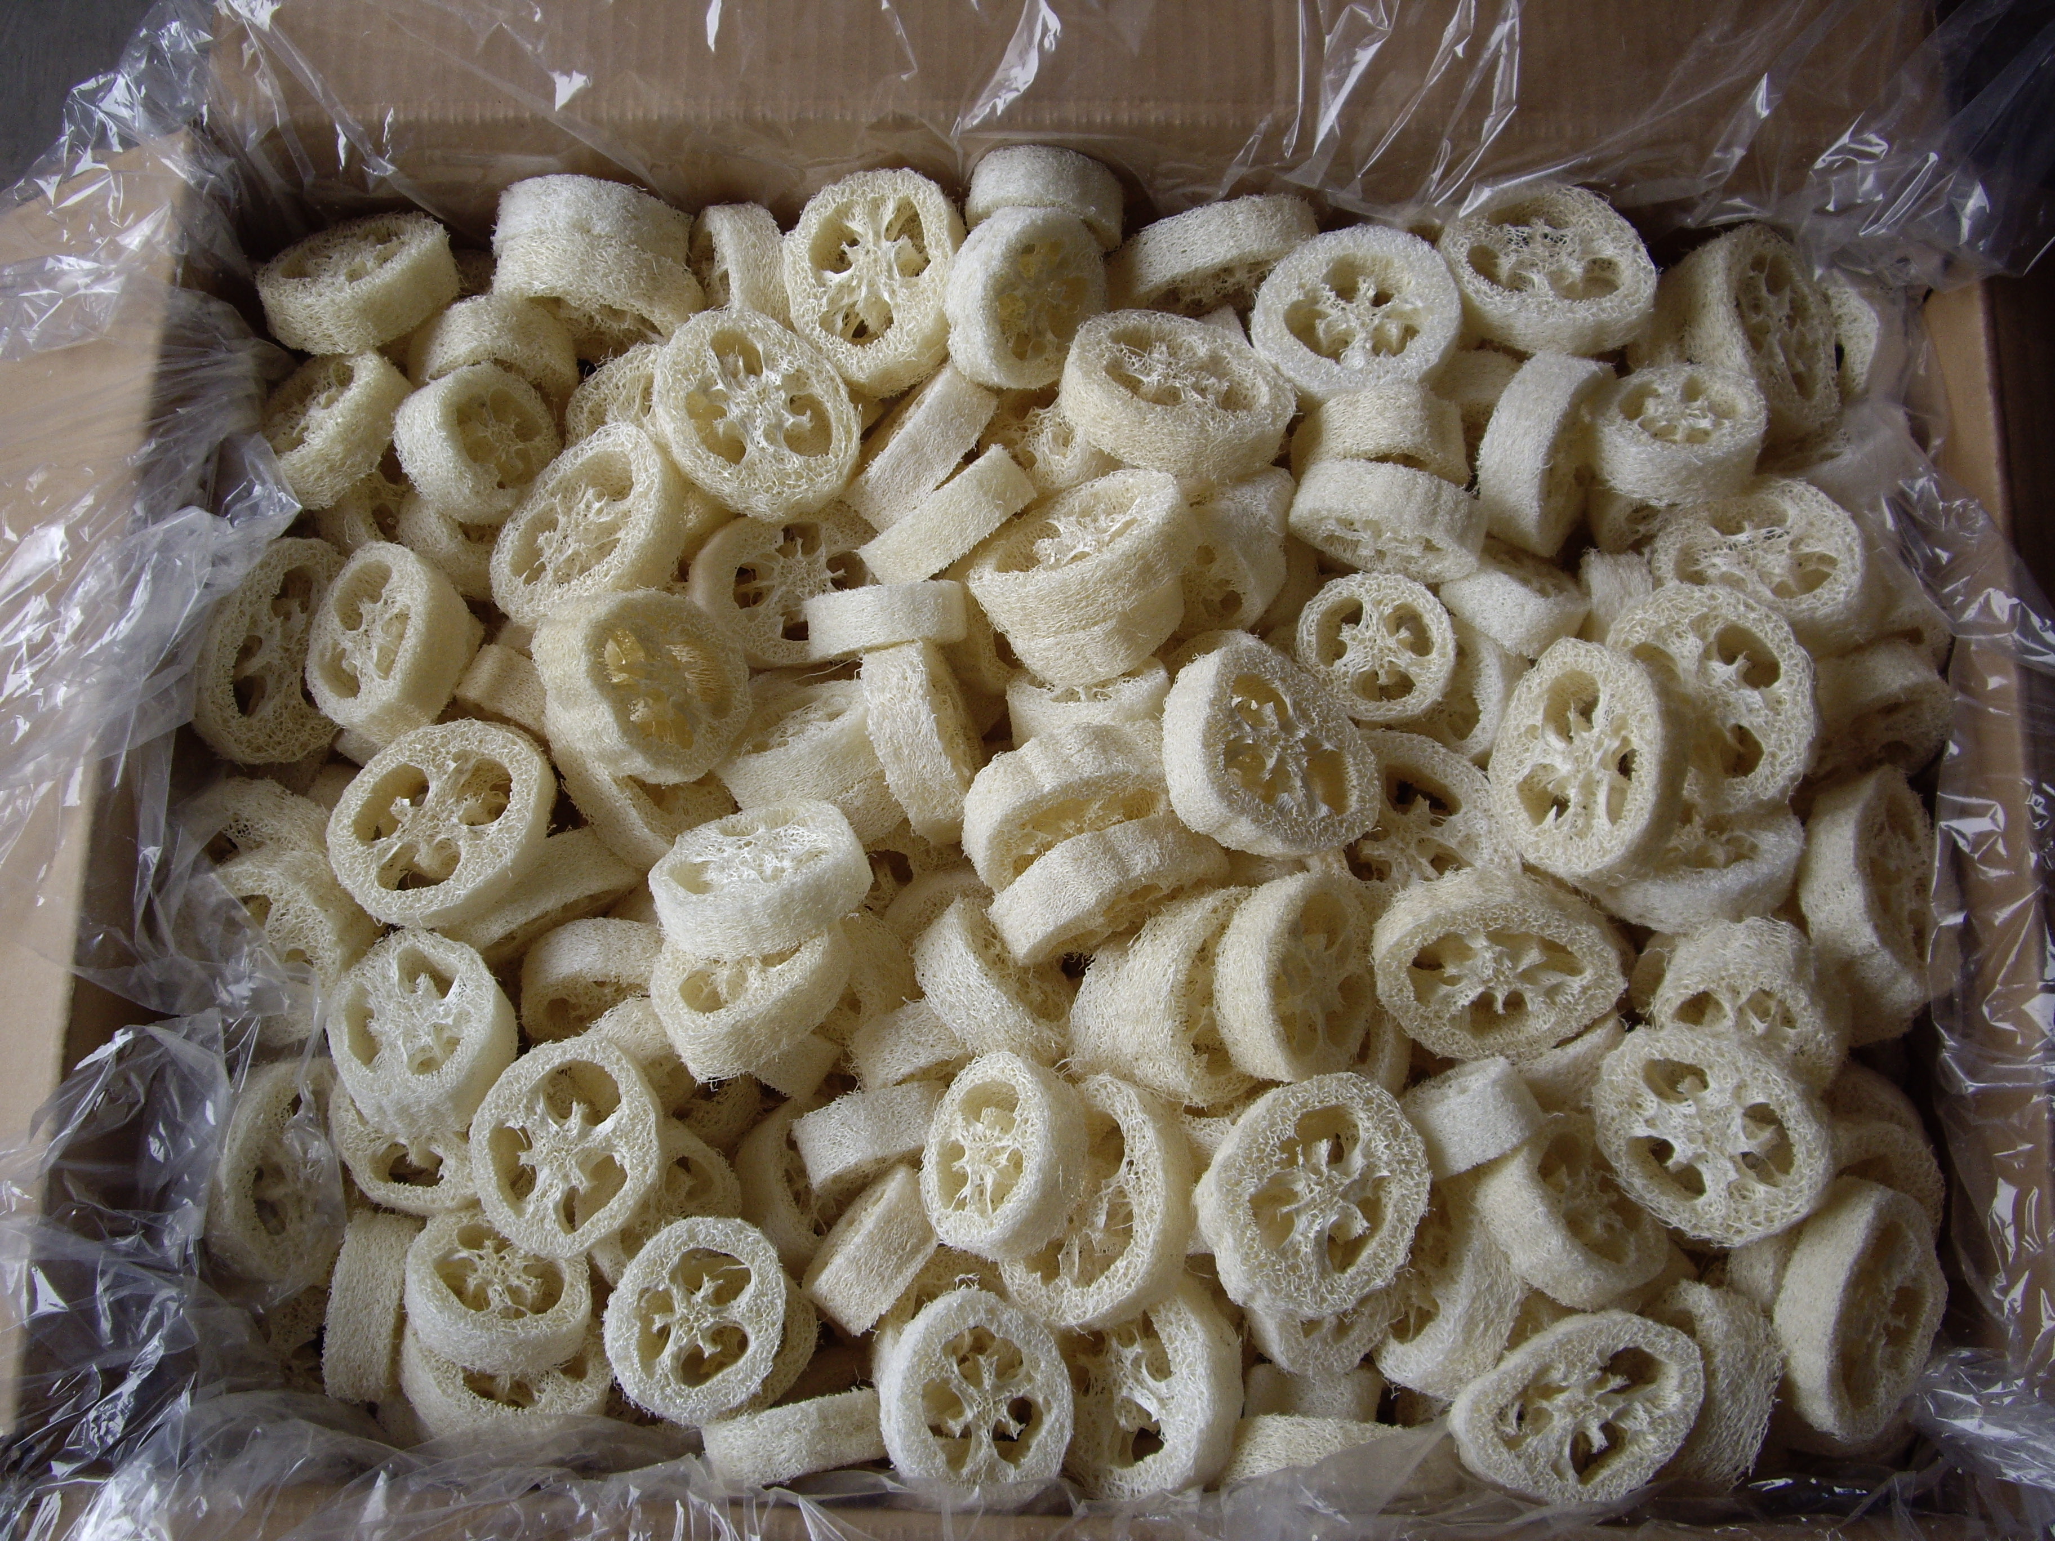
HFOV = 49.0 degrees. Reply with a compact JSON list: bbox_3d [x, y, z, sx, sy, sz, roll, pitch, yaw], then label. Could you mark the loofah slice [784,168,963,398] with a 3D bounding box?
[{"bbox_3d":[-0.049,-0.157,0.724,0.058,0.022,0.071,14,92,9],"label":"loofah slice"}]

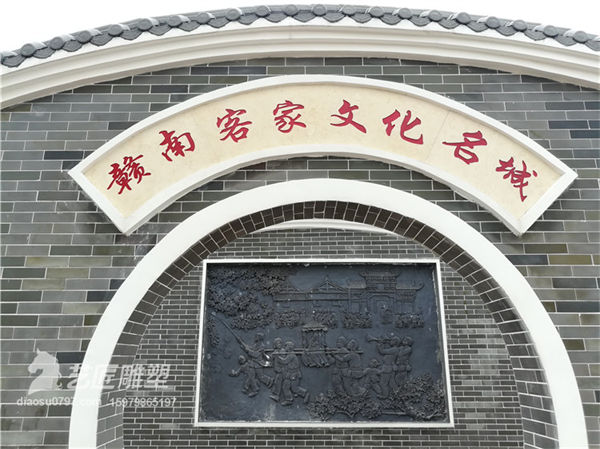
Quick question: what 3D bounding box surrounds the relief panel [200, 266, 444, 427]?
[{"bbox_3d":[0.309,1.545,6.055,3.328,2.177,0.100,0,-16,1],"label":"relief panel"}]

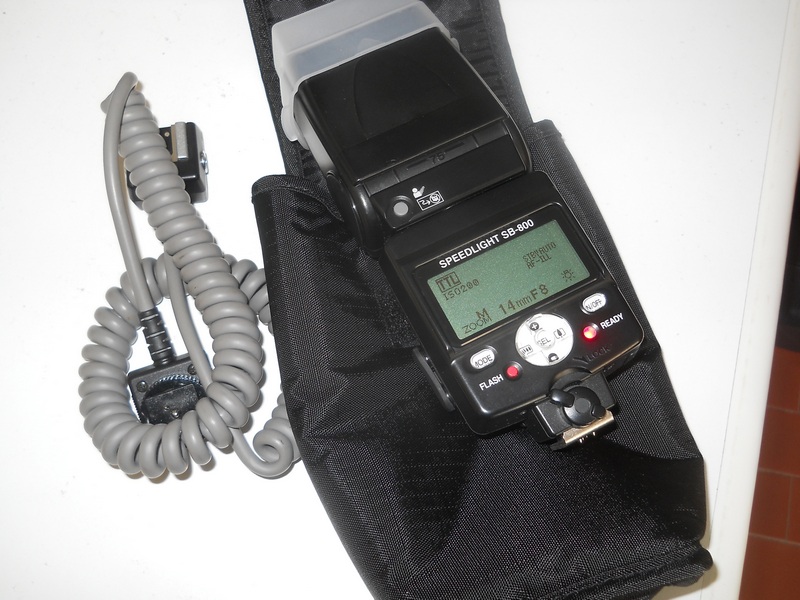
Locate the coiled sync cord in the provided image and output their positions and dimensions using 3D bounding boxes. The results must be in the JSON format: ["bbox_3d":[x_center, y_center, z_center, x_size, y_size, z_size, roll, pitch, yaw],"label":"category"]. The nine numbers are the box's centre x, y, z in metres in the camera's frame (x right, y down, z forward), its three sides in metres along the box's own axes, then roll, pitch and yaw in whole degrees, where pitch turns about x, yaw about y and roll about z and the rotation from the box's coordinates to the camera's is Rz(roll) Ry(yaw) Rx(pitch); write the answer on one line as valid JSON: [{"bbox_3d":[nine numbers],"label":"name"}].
[{"bbox_3d":[-0.086,-0.018,0.381,0.094,0.045,0.178,-7,67,-3],"label":"coiled sync cord"}]

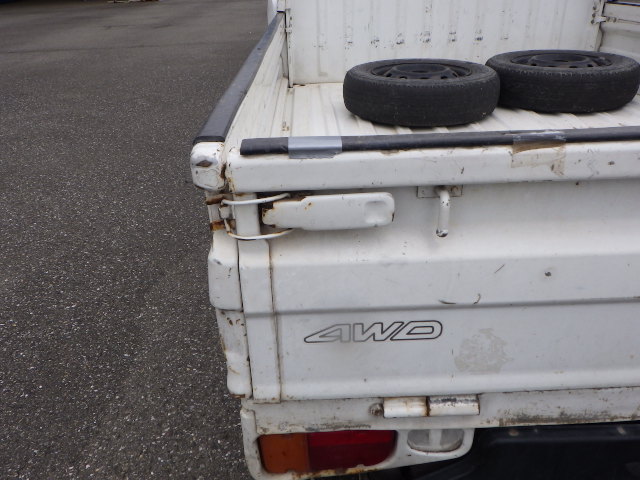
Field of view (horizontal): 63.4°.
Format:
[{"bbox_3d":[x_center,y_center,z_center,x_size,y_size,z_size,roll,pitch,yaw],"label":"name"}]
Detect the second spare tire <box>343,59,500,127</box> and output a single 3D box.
[{"bbox_3d":[0.353,-0.535,1.838,0.537,0.143,0.537,-2,27,-1],"label":"second spare tire"}]

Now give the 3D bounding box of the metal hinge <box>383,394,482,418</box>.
[{"bbox_3d":[0.130,0.195,0.607,0.112,0.023,0.022,-2,27,-1],"label":"metal hinge"}]

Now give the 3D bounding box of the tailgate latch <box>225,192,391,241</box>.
[{"bbox_3d":[-0.011,-0.024,0.503,0.165,0.040,0.034,-2,27,-1],"label":"tailgate latch"}]

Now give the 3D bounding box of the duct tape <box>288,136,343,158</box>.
[{"bbox_3d":[-0.004,-0.086,0.483,0.050,0.018,0.031,-2,27,-1],"label":"duct tape"}]

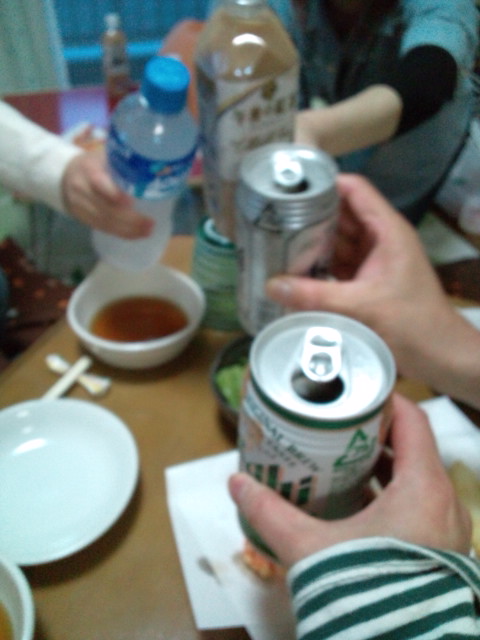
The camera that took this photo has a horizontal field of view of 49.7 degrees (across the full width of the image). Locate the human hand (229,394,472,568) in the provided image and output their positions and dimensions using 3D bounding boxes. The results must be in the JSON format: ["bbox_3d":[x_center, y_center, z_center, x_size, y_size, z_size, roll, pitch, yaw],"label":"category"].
[{"bbox_3d":[0.050,0.077,0.243,0.103,0.080,0.105,-7,44,-5],"label":"human hand"}]

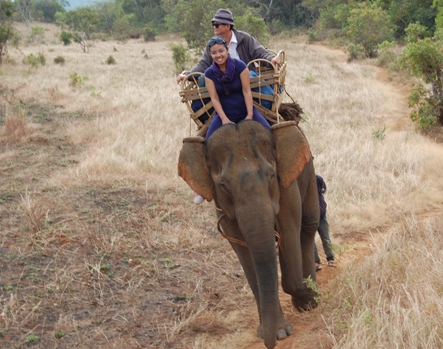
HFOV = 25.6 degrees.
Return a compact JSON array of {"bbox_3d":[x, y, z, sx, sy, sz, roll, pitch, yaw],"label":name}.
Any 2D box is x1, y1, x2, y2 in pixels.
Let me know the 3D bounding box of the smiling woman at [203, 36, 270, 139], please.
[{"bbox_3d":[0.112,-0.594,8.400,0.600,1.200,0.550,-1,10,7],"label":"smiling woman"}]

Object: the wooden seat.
[{"bbox_3d":[0.125,-0.780,9.400,1.000,0.740,0.850,-6,10,10],"label":"wooden seat"}]

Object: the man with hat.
[{"bbox_3d":[0.068,-1.071,9.500,0.980,1.080,0.750,0,10,9],"label":"man with hat"}]

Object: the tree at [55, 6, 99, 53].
[{"bbox_3d":[-8.852,-8.913,60.000,2.600,2.750,2.400,-2,10,0],"label":"tree"}]

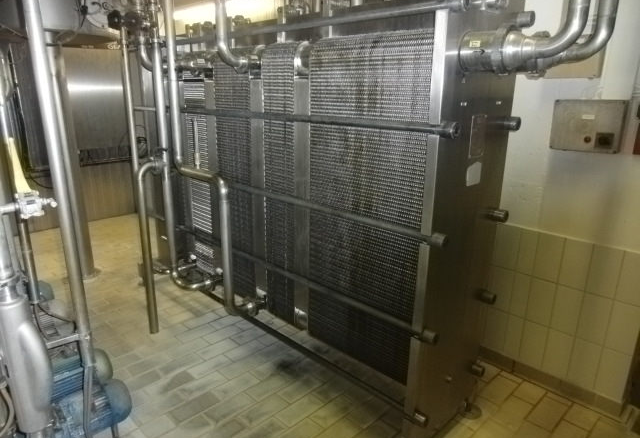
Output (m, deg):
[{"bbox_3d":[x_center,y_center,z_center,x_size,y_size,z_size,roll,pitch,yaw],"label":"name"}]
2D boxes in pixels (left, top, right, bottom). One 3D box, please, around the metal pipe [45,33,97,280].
[{"bbox_3d":[-2.027,-0.459,3.575,0.150,1.940,0.150,16,22,42],"label":"metal pipe"}]

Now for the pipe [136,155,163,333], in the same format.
[{"bbox_3d":[-0.916,0.175,2.425,0.060,0.970,0.120,16,22,42],"label":"pipe"}]

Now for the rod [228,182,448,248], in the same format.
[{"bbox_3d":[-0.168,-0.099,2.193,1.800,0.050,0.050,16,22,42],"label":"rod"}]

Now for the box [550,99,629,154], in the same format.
[{"bbox_3d":[1.211,-0.420,2.000,0.280,0.220,0.090,16,22,42],"label":"box"}]

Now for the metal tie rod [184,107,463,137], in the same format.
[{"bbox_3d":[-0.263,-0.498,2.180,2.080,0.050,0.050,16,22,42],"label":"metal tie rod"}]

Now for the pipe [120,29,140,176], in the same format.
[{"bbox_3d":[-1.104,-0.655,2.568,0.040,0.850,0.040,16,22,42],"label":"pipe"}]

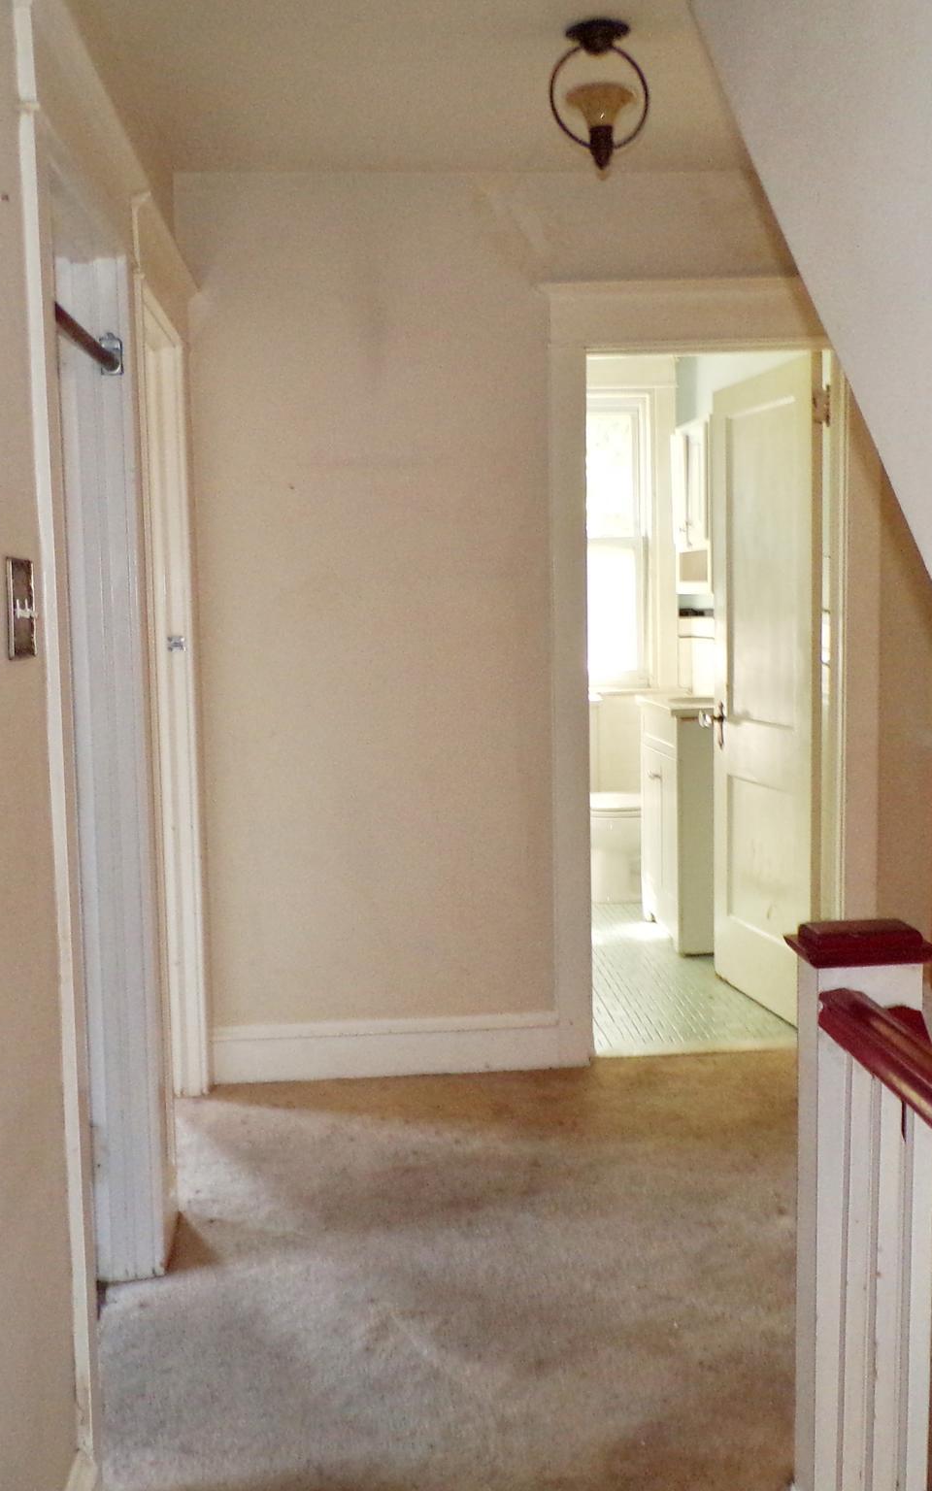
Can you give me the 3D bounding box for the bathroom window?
[{"bbox_3d":[0.496,-0.920,6.329,0.700,1.329,0.100,-2,5,-4],"label":"bathroom window"}]

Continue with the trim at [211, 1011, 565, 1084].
[{"bbox_3d":[-0.220,0.830,3.772,0.956,0.156,0.020,-2,5,-4],"label":"trim"}]

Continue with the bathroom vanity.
[{"bbox_3d":[0.954,0.293,5.300,0.460,0.895,0.635,-2,5,-4],"label":"bathroom vanity"}]

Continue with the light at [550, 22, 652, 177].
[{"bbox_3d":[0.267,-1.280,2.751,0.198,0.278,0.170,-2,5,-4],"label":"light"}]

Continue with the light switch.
[{"bbox_3d":[-0.569,-0.176,1.769,0.014,0.124,0.122,-2,5,-4],"label":"light switch"}]

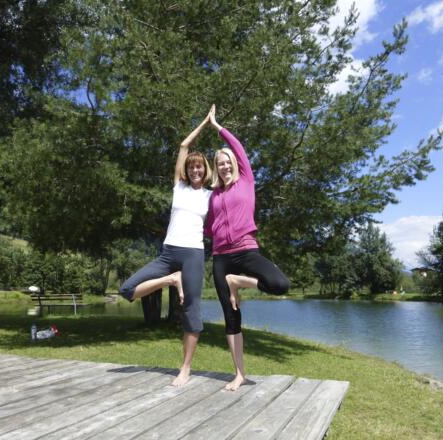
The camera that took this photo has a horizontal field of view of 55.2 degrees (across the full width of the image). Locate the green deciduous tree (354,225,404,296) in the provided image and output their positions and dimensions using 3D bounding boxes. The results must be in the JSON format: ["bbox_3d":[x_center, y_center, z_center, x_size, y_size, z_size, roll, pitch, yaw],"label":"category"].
[{"bbox_3d":[23.308,5.716,62.931,7.000,10.700,7.000,-3,-10,20],"label":"green deciduous tree"}]

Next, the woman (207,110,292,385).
[{"bbox_3d":[0.165,0.108,2.964,0.660,2.000,0.500,-3,-10,15],"label":"woman"}]

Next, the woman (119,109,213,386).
[{"bbox_3d":[-0.400,0.128,3.082,0.700,2.000,0.440,1,-10,-3],"label":"woman"}]

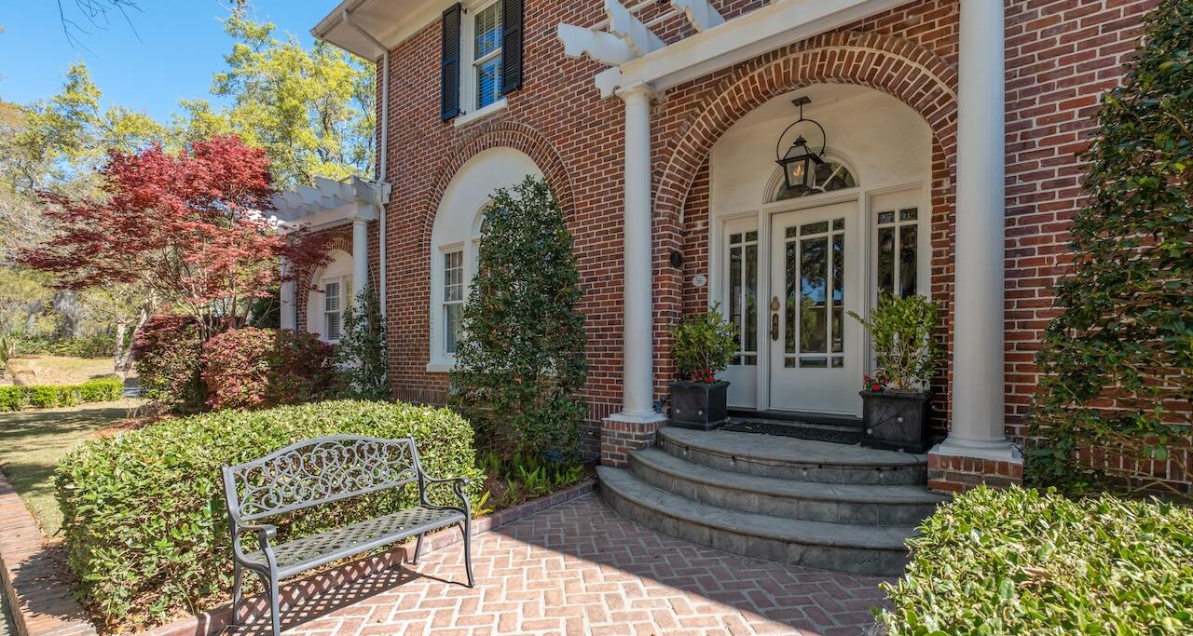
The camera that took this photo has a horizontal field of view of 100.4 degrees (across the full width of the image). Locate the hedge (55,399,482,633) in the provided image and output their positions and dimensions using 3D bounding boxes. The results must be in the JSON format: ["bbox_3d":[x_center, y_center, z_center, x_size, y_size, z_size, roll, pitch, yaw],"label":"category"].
[{"bbox_3d":[-2.259,1.133,3.618,1.800,0.770,2.170,-1,-3,38],"label":"hedge"}]

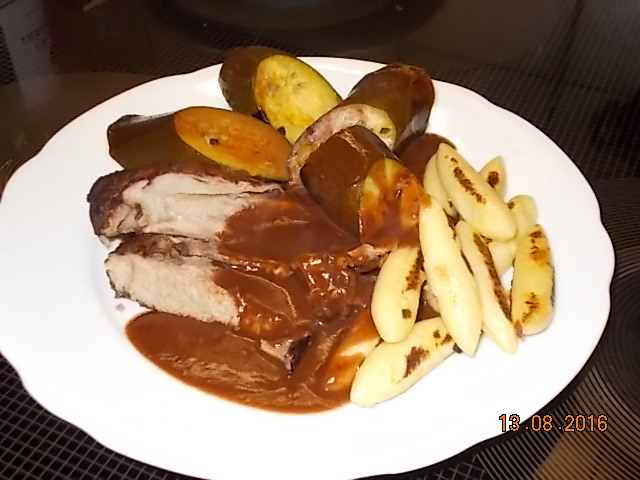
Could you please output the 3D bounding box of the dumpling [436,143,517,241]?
[{"bbox_3d":[0.065,-0.021,0.345,0.017,0.016,0.065,-14,43,-13],"label":"dumpling"}]

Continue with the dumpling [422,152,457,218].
[{"bbox_3d":[0.057,-0.021,0.365,0.015,0.015,0.053,-5,42,-4],"label":"dumpling"}]

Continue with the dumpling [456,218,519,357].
[{"bbox_3d":[0.064,0.016,0.318,0.014,0.013,0.067,-8,49,-7],"label":"dumpling"}]

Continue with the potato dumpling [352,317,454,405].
[{"bbox_3d":[0.033,0.043,0.297,0.055,0.017,0.018,-28,48,-27],"label":"potato dumpling"}]

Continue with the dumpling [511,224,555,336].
[{"bbox_3d":[0.084,0.015,0.321,0.016,0.015,0.058,8,43,10],"label":"dumpling"}]

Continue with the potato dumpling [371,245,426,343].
[{"bbox_3d":[0.033,0.018,0.320,0.019,0.018,0.055,10,43,13],"label":"potato dumpling"}]

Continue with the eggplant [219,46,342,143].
[{"bbox_3d":[-0.020,-0.073,0.408,0.066,0.038,0.038,33,52,26],"label":"eggplant"}]

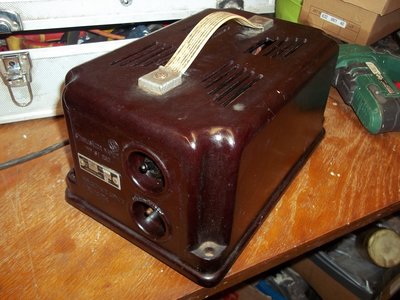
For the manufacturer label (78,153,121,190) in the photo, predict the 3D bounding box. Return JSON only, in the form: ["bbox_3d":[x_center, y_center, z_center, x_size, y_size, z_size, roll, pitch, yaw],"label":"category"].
[{"bbox_3d":[-0.100,0.021,0.367,0.059,0.020,0.002,23,38,26],"label":"manufacturer label"}]

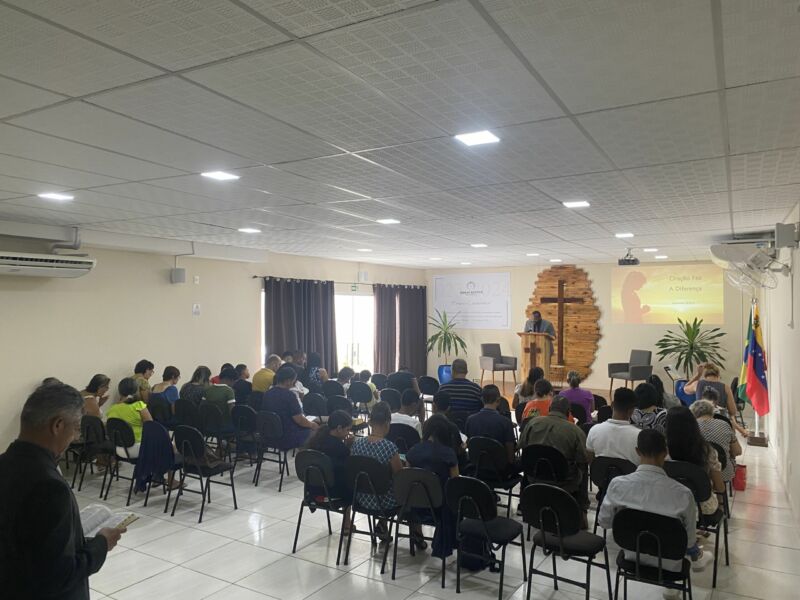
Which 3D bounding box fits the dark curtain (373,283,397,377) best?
[{"bbox_3d":[-0.309,0.790,12.456,0.140,2.200,0.980,-1,-2,29],"label":"dark curtain"}]

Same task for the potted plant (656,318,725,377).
[{"bbox_3d":[4.834,1.023,10.000,1.100,1.500,1.100,-1,-2,29],"label":"potted plant"}]

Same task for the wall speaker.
[{"bbox_3d":[-2.894,-0.314,7.850,0.140,0.220,0.190,-1,-2,43],"label":"wall speaker"}]

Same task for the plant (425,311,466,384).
[{"bbox_3d":[1.013,1.013,12.950,0.800,1.660,0.800,0,-1,0],"label":"plant"}]

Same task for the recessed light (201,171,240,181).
[{"bbox_3d":[-1.227,-0.849,4.112,0.190,0.030,0.190,-1,-2,29],"label":"recessed light"}]

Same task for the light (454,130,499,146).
[{"bbox_3d":[0.414,-0.866,3.200,0.190,0.030,0.190,-1,-2,29],"label":"light"}]

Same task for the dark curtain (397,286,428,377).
[{"bbox_3d":[0.299,0.805,13.549,0.140,2.200,1.360,-1,-2,29],"label":"dark curtain"}]

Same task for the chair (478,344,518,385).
[{"bbox_3d":[2.070,1.373,12.600,0.640,0.860,0.600,1,-1,-22],"label":"chair"}]

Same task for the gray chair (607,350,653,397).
[{"bbox_3d":[4.411,1.407,11.500,0.600,0.860,0.640,1,-1,-23],"label":"gray chair"}]

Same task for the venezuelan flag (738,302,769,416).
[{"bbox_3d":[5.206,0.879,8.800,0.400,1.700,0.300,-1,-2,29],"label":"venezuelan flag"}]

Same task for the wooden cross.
[{"bbox_3d":[3.439,0.476,12.703,0.920,1.800,0.090,-1,-2,29],"label":"wooden cross"}]

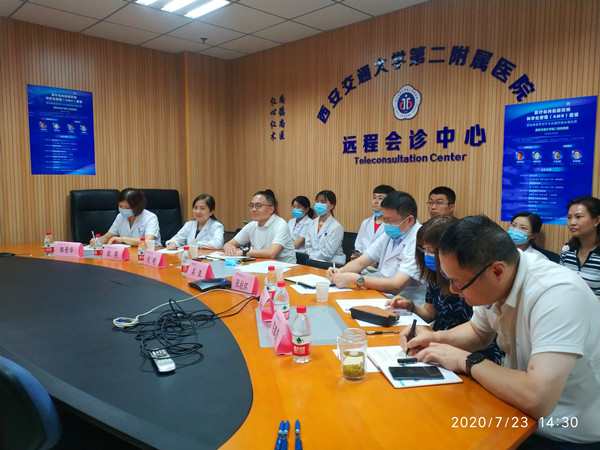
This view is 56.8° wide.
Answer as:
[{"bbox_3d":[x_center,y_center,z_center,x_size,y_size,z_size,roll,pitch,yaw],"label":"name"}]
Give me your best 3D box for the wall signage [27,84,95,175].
[{"bbox_3d":[-2.278,-0.892,5.320,0.030,0.830,0.600,5,8,44],"label":"wall signage"}]

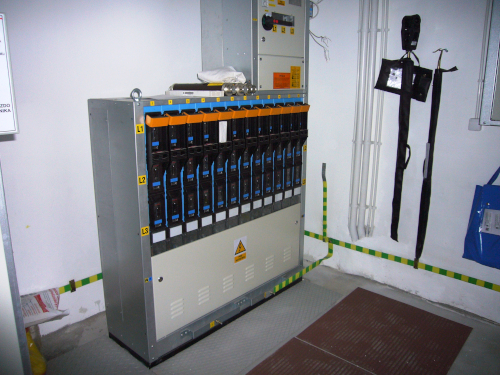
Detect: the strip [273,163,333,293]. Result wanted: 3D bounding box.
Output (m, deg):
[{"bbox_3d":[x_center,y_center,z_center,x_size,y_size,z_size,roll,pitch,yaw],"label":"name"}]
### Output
[{"bbox_3d":[0.373,0.264,2.864,0.132,0.784,0.648,13,19,41],"label":"strip"}]

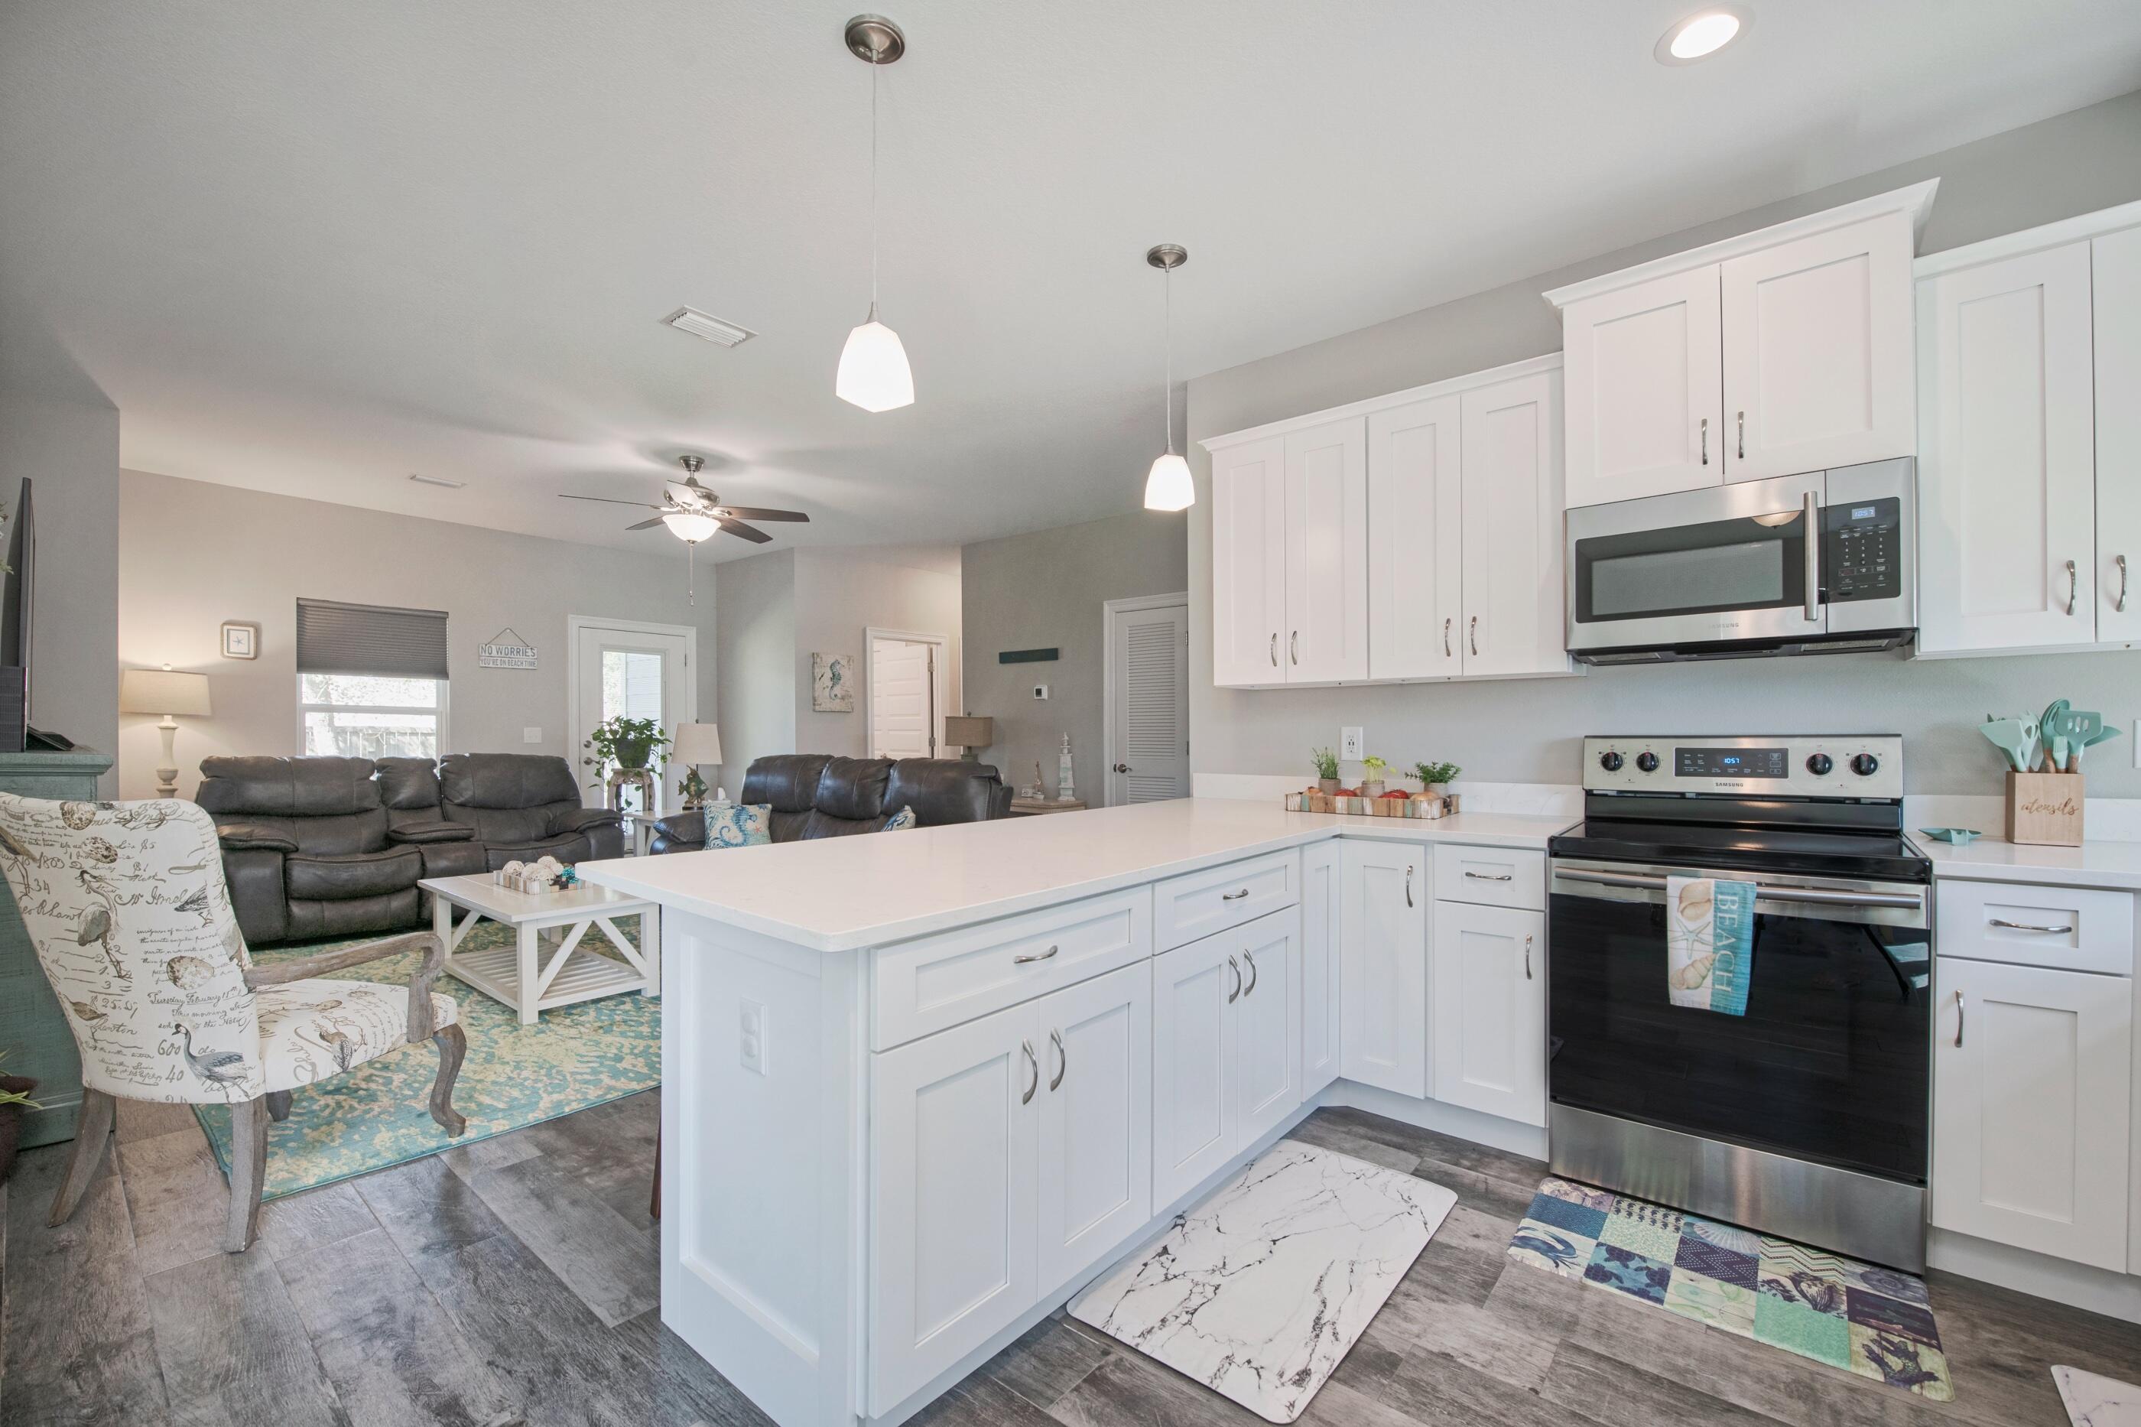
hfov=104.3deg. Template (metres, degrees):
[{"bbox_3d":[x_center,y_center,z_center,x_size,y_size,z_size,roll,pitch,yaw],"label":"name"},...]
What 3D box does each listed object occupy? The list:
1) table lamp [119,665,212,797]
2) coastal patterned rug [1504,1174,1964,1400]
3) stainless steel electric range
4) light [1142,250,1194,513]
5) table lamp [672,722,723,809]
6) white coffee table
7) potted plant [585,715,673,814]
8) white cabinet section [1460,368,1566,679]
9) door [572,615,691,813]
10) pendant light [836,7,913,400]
[{"bbox_3d":[-5.229,0.122,4.821,0.390,0.820,0.390,-1,-2,41],"label":"table lamp"},{"bbox_3d":[1.427,1.243,1.859,0.755,0.012,0.430,-1,-2,41],"label":"coastal patterned rug"},{"bbox_3d":[1.776,0.662,2.253,0.760,1.190,0.660,-1,-2,41],"label":"stainless steel electric range"},{"bbox_3d":[0.317,-1.085,2.700,0.136,0.860,0.136,-1,-1,41],"label":"light"},{"bbox_3d":[-2.756,0.386,6.150,0.375,0.650,0.375,-1,-1,41],"label":"table lamp"},{"bbox_3d":[-2.536,1.070,4.018,1.300,0.460,0.670,-1,-2,39],"label":"white coffee table"},{"bbox_3d":[-3.421,0.395,6.450,0.580,0.760,0.600,-1,-1,41],"label":"potted plant"},{"bbox_3d":[1.486,-0.579,2.717,0.303,0.913,0.322,-1,-2,40],"label":"white cabinet section"},{"bbox_3d":[-3.749,0.295,7.116,0.120,2.130,1.000,-1,-1,41],"label":"door"},{"bbox_3d":[-0.432,-1.103,1.821,0.130,0.840,0.130,-1,-2,41],"label":"pendant light"}]

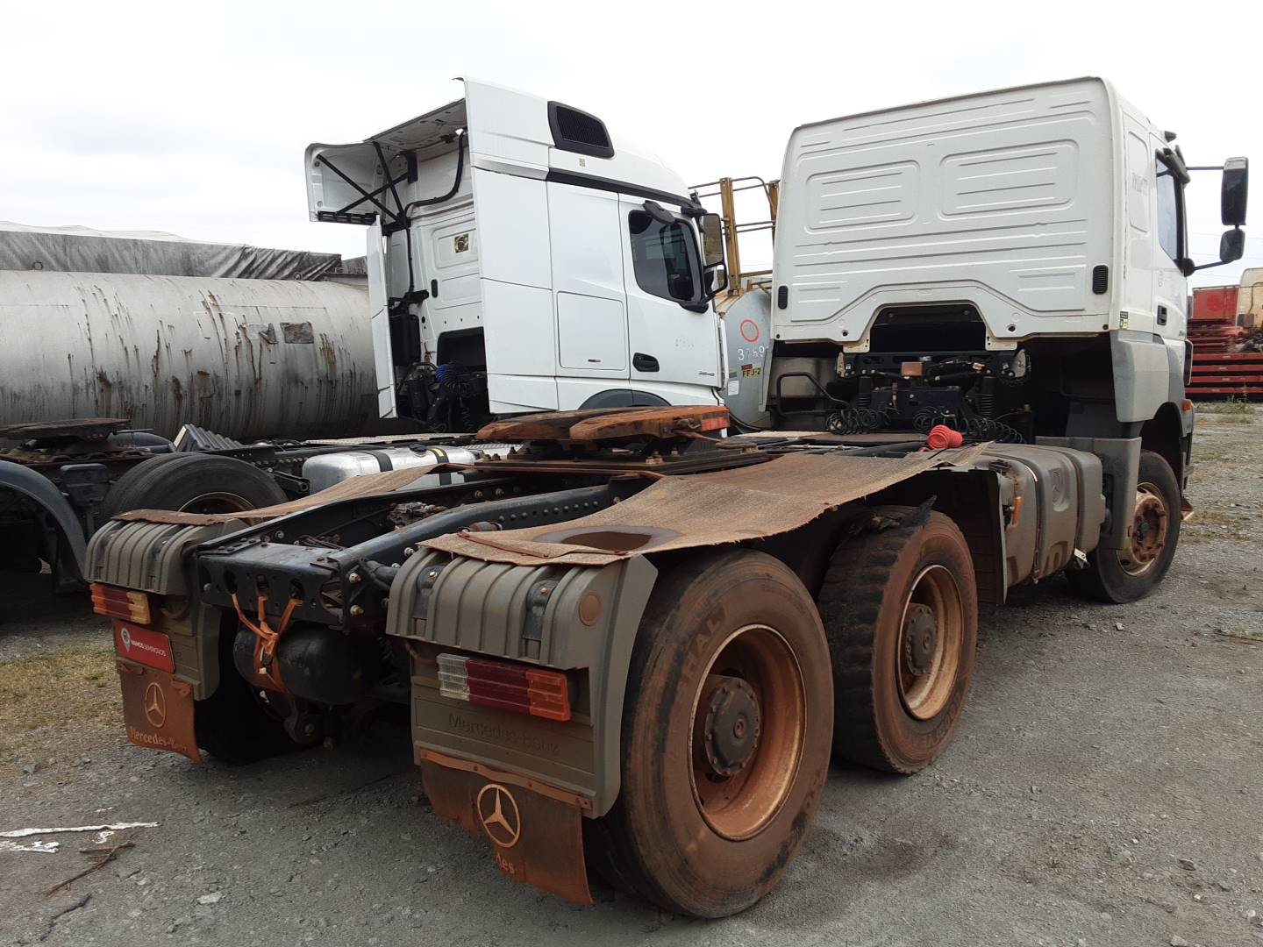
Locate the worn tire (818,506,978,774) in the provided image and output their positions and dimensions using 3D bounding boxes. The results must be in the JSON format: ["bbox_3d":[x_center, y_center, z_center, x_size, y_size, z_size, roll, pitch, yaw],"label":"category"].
[{"bbox_3d":[1.059,0.631,3.992,0.290,1.030,1.030,2,5,39],"label":"worn tire"}]

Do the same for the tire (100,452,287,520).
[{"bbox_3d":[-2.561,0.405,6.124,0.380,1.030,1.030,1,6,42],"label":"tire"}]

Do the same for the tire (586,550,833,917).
[{"bbox_3d":[0.252,0.728,2.982,0.290,1.030,1.030,2,5,39],"label":"tire"}]

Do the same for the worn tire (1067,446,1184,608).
[{"bbox_3d":[3.316,0.355,6.896,1.030,1.030,0.290,-4,5,-32],"label":"worn tire"}]

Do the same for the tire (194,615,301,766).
[{"bbox_3d":[-1.521,0.682,4.319,0.290,1.030,1.030,2,5,39],"label":"tire"}]

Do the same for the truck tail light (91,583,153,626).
[{"bbox_3d":[-1.831,0.469,3.710,0.440,0.115,0.070,2,6,39],"label":"truck tail light"}]

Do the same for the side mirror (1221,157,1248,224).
[{"bbox_3d":[4.164,-1.947,7.050,0.090,0.460,0.180,-3,5,-23],"label":"side mirror"}]

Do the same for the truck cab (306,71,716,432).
[{"bbox_3d":[-1.003,-1.516,9.387,2.500,2.900,2.950,1,6,42],"label":"truck cab"}]

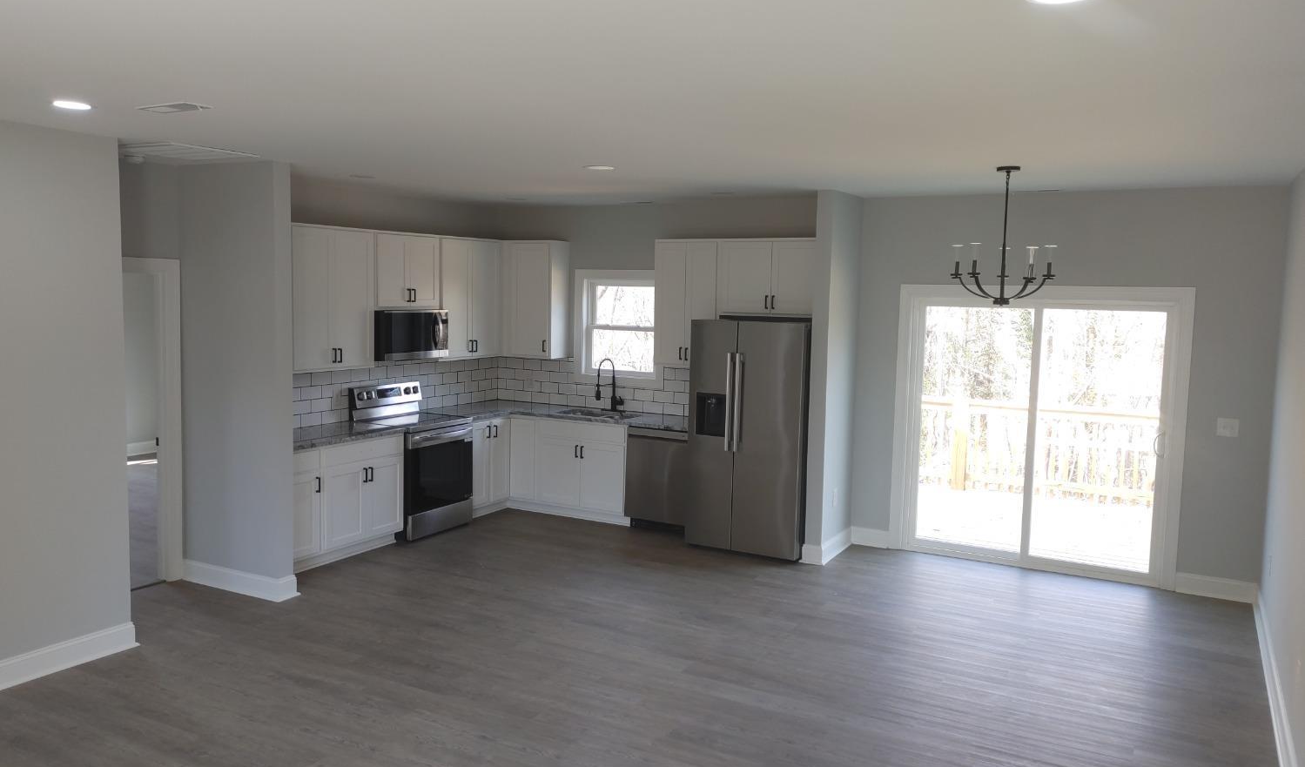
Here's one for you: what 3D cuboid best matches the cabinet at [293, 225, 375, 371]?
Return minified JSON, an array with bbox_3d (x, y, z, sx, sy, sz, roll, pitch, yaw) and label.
[{"bbox_3d":[-2.527,-0.640,7.479,0.305,1.072,0.820,4,6,29],"label":"cabinet"}]

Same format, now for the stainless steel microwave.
[{"bbox_3d":[-2.083,-0.400,8.160,0.420,0.415,0.760,4,6,29],"label":"stainless steel microwave"}]

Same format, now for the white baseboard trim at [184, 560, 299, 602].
[{"bbox_3d":[-2.761,1.293,6.578,0.960,0.145,0.180,4,6,29],"label":"white baseboard trim"}]

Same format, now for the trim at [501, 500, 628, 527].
[{"bbox_3d":[-0.746,1.130,8.599,1.290,0.090,0.018,4,6,29],"label":"trim"}]

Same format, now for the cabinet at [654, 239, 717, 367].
[{"bbox_3d":[0.342,-0.673,8.248,0.581,1.055,0.315,4,6,29],"label":"cabinet"}]

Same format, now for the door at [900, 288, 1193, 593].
[{"bbox_3d":[2.787,0.336,7.221,2.007,2.098,0.120,4,6,29],"label":"door"}]

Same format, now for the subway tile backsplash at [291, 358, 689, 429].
[{"bbox_3d":[-1.210,0.115,7.831,2.355,0.459,2.860,4,6,29],"label":"subway tile backsplash"}]

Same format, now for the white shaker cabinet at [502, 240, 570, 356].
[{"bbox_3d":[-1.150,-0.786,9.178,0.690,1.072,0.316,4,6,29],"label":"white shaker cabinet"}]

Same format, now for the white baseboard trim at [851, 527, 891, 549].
[{"bbox_3d":[1.754,1.240,7.861,0.307,0.140,0.026,4,6,29],"label":"white baseboard trim"}]

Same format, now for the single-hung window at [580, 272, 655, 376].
[{"bbox_3d":[-0.293,-0.502,8.831,0.875,0.980,0.100,4,6,29],"label":"single-hung window"}]

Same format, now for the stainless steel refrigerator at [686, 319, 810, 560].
[{"bbox_3d":[0.876,0.403,7.772,0.913,1.795,0.870,4,6,29],"label":"stainless steel refrigerator"}]

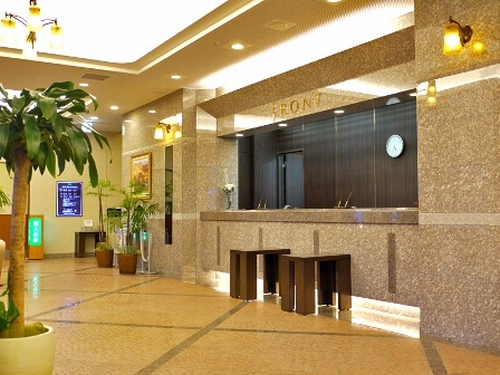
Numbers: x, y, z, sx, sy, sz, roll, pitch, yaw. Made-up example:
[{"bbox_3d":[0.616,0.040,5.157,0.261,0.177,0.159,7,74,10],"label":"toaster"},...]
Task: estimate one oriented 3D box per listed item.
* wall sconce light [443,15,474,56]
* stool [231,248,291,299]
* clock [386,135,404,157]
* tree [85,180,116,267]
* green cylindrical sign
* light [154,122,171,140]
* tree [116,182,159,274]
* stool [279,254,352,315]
[{"bbox_3d":[1.513,-1.082,3.986,0.240,0.288,0.148,1,-3,-33],"label":"wall sconce light"},{"bbox_3d":[0.119,1.009,6.496,0.589,0.555,0.352,1,-3,-33],"label":"stool"},{"bbox_3d":[1.902,-0.542,7.193,0.051,0.305,0.305,1,-3,-33],"label":"clock"},{"bbox_3d":[-2.696,0.657,10.030,0.555,1.572,0.555,1,-3,-33],"label":"tree"},{"bbox_3d":[-4.564,0.934,11.623,0.270,0.620,0.173,1,-3,-33],"label":"green cylindrical sign"},{"bbox_3d":[-1.355,-0.855,8.412,0.240,0.273,0.148,1,-3,-33],"label":"light"},{"bbox_3d":[-1.872,0.653,8.972,0.632,1.487,0.632,1,-3,-33],"label":"tree"},{"bbox_3d":[0.671,0.971,5.621,0.589,0.555,0.372,1,-3,-33],"label":"stool"}]

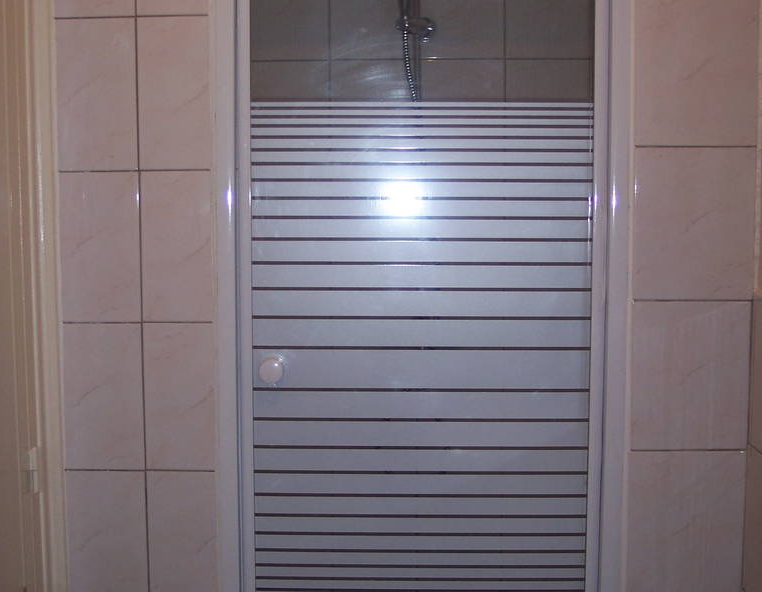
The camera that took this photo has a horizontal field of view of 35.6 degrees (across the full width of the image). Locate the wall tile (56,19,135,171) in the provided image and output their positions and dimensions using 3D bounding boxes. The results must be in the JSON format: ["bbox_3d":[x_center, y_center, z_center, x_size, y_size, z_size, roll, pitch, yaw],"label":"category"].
[{"bbox_3d":[-0.469,-0.332,1.961,0.132,0.248,0.010,0,5,2],"label":"wall tile"}]

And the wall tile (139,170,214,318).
[{"bbox_3d":[-0.340,-0.082,1.978,0.117,0.251,0.010,0,5,2],"label":"wall tile"}]

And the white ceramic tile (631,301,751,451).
[{"bbox_3d":[0.515,0.133,1.974,0.194,0.248,0.010,0,5,2],"label":"white ceramic tile"}]

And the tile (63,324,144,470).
[{"bbox_3d":[-0.466,0.170,2.003,0.133,0.249,0.010,0,5,2],"label":"tile"}]

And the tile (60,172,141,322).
[{"bbox_3d":[-0.467,-0.081,1.982,0.131,0.250,0.010,0,5,2],"label":"tile"}]

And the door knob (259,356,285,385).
[{"bbox_3d":[-0.181,0.124,1.965,0.042,0.042,0.032,0,5,2],"label":"door knob"}]

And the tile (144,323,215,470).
[{"bbox_3d":[-0.339,0.170,1.999,0.117,0.250,0.010,0,5,2],"label":"tile"}]

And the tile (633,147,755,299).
[{"bbox_3d":[0.515,-0.118,1.953,0.195,0.250,0.010,0,5,2],"label":"tile"}]

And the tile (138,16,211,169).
[{"bbox_3d":[-0.341,-0.333,1.958,0.118,0.249,0.010,0,5,2],"label":"tile"}]

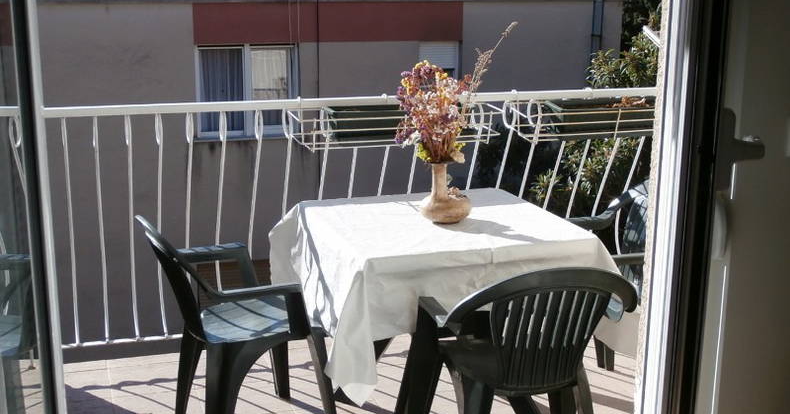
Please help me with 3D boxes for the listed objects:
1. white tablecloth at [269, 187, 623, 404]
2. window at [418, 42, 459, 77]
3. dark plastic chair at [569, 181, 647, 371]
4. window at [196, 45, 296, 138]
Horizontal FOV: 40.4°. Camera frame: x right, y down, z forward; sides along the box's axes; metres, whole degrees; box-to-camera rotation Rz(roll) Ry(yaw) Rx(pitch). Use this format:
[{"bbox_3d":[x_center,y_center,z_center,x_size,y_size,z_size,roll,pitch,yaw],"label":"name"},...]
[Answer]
[{"bbox_3d":[0.145,0.392,3.669,0.840,0.725,0.820,-4,14,-18],"label":"white tablecloth"},{"bbox_3d":[0.596,-1.929,14.553,0.586,0.616,0.130,-4,14,-18],"label":"window"},{"bbox_3d":[0.780,0.293,3.935,0.575,0.800,0.560,-4,14,-18],"label":"dark plastic chair"},{"bbox_3d":[-1.899,-1.480,13.827,1.311,1.220,0.140,-4,14,-18],"label":"window"}]

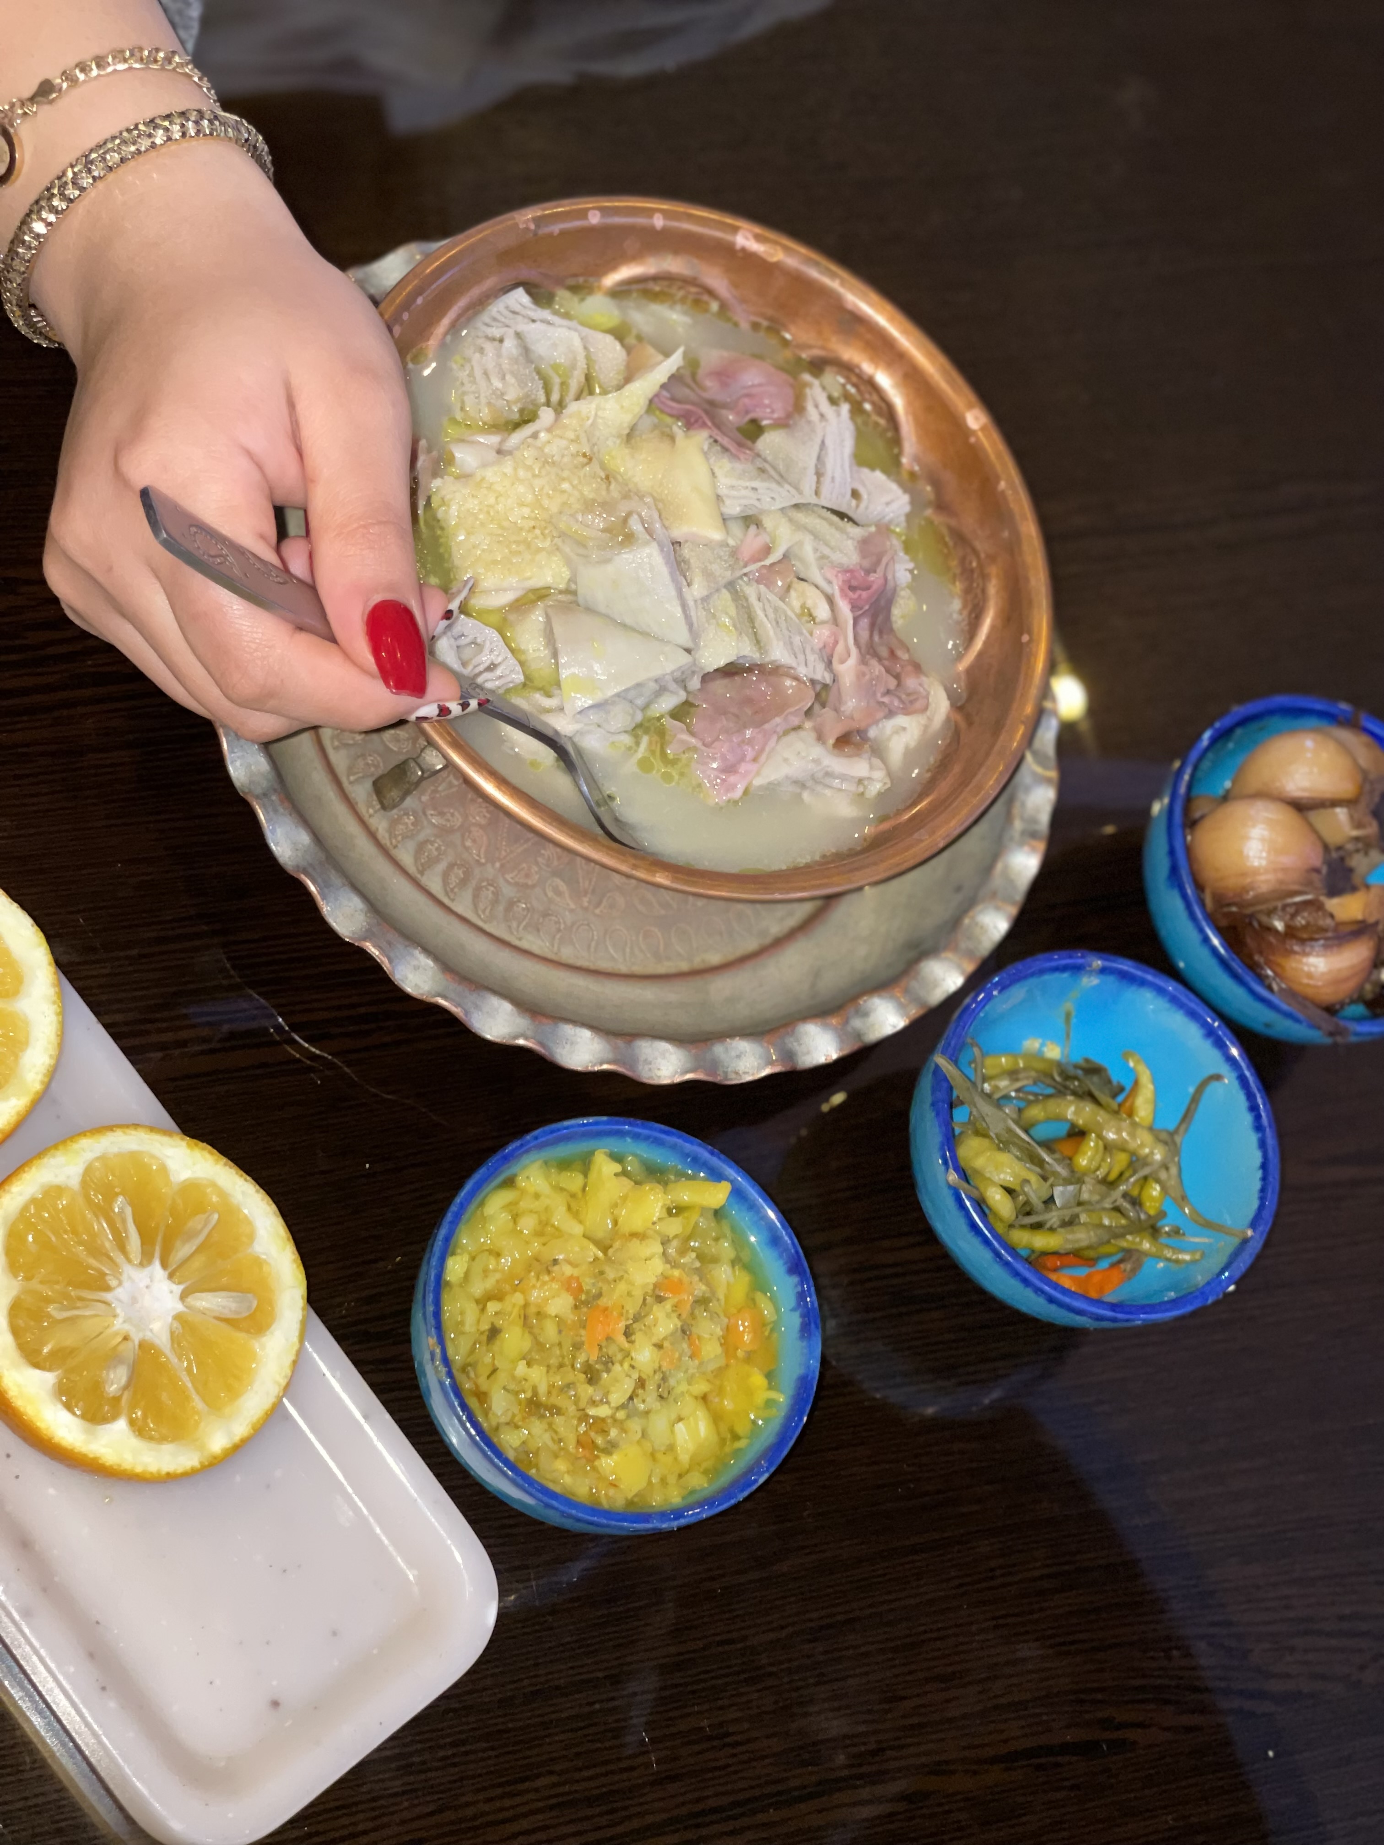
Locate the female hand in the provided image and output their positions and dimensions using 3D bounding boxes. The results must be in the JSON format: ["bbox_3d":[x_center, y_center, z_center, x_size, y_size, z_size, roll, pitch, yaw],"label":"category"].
[{"bbox_3d":[-0.099,-0.101,0.721,0.095,0.088,0.140,-20,77,-29],"label":"female hand"}]

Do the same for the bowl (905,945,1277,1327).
[{"bbox_3d":[0.089,0.057,0.813,0.092,0.044,0.092,9,65,-20],"label":"bowl"}]

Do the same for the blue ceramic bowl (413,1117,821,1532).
[{"bbox_3d":[-0.022,0.093,0.752,0.092,0.044,0.092,9,65,-20],"label":"blue ceramic bowl"}]

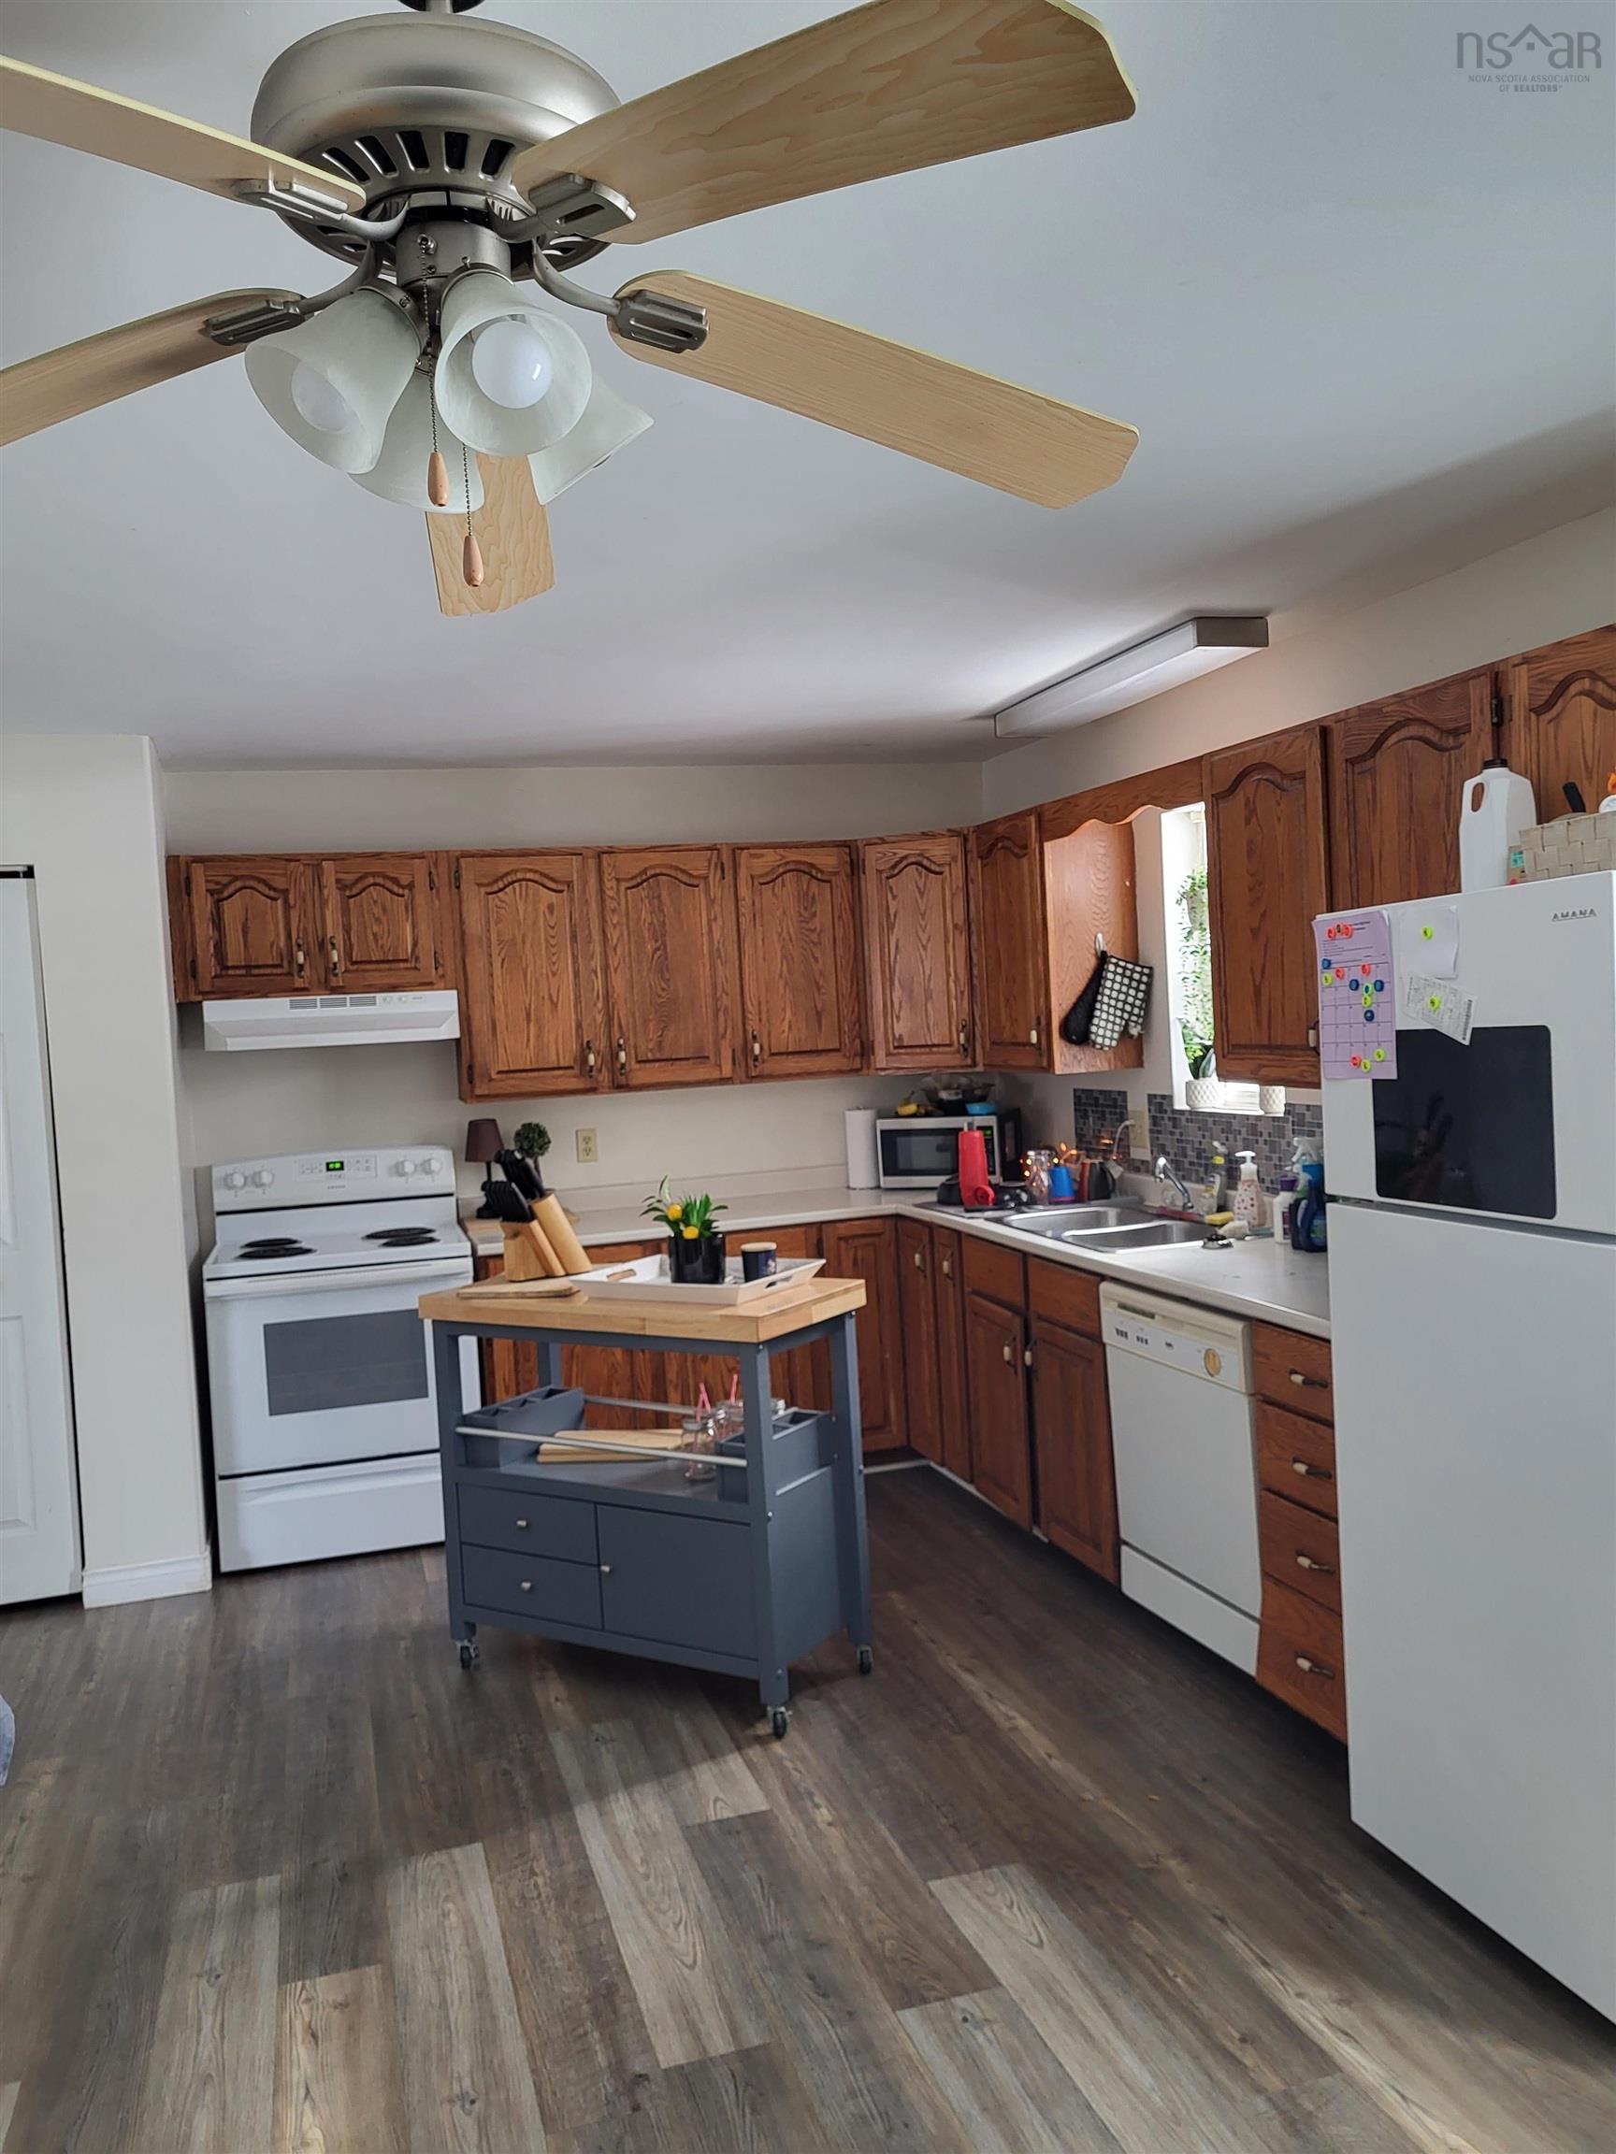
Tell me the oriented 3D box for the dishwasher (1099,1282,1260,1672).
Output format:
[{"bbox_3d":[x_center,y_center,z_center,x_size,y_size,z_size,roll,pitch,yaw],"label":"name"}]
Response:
[{"bbox_3d":[1.126,0.888,3.809,0.610,0.802,0.625,-4,2,-17],"label":"dishwasher"}]

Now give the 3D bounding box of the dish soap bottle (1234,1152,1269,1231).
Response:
[{"bbox_3d":[1.181,0.306,4.319,0.065,0.210,0.090,-3,2,-6],"label":"dish soap bottle"}]

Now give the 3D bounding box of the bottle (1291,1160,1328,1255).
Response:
[{"bbox_3d":[1.236,0.310,3.960,0.100,0.225,0.070,-2,3,31],"label":"bottle"}]

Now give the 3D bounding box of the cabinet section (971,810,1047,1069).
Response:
[{"bbox_3d":[0.806,-0.428,5.199,0.320,0.810,0.515,-4,2,-17],"label":"cabinet section"}]

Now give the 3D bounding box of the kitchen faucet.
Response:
[{"bbox_3d":[1.052,0.313,4.614,0.160,0.175,0.080,-5,3,-34],"label":"kitchen faucet"}]

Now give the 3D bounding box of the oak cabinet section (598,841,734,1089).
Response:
[{"bbox_3d":[-0.496,-0.370,5.593,0.467,0.813,0.320,-4,2,-17],"label":"oak cabinet section"}]

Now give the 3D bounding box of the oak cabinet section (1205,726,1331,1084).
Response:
[{"bbox_3d":[1.224,-0.396,3.837,0.320,0.808,0.475,-4,2,-17],"label":"oak cabinet section"}]

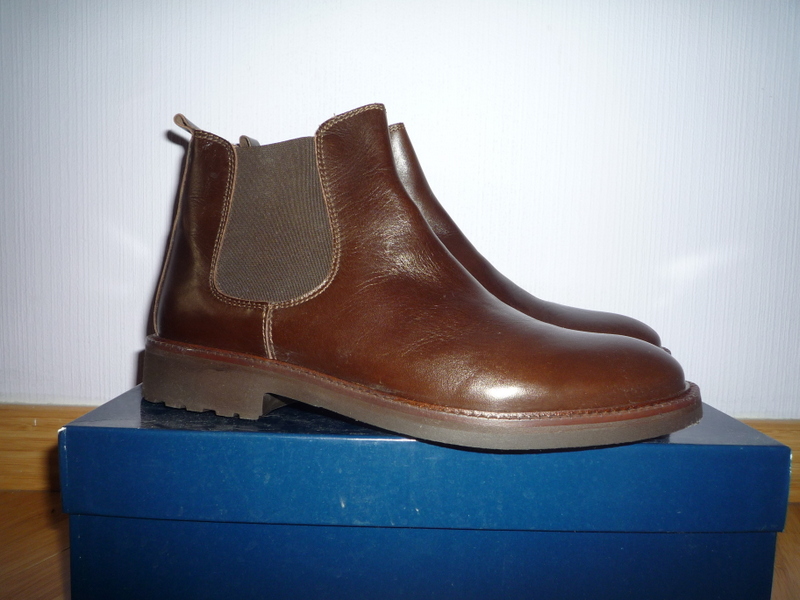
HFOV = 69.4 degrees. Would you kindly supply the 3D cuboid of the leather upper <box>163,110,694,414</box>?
[{"bbox_3d":[0.005,-0.023,0.308,0.306,0.165,0.109,2,5,9],"label":"leather upper"}]

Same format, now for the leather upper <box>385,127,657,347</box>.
[{"bbox_3d":[0.028,-0.030,0.393,0.306,0.165,0.109,2,5,3],"label":"leather upper"}]

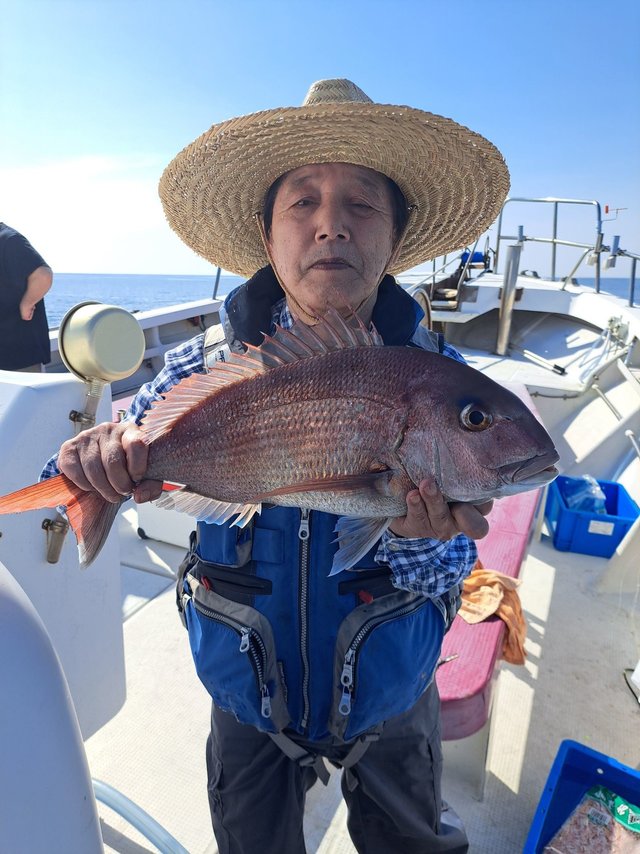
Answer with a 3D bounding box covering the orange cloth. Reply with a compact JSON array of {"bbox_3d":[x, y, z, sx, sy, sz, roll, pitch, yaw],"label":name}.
[{"bbox_3d":[0.582,0.650,1.987,0.250,0.210,0.340,7,16,24],"label":"orange cloth"}]

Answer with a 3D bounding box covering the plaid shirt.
[{"bbox_3d":[-0.087,0.104,0.785,0.580,0.550,0.400,2,14,5],"label":"plaid shirt"}]

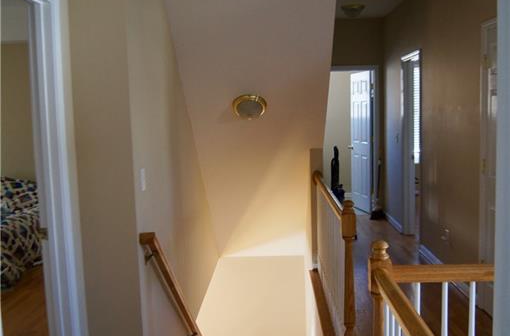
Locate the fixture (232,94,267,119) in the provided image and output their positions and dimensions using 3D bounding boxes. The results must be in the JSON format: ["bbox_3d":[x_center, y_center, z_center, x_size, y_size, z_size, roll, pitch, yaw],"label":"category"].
[{"bbox_3d":[-0.042,-0.471,4.749,0.286,0.104,0.286,-1,-35,3],"label":"fixture"}]

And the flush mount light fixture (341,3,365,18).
[{"bbox_3d":[1.169,-1.869,6.842,0.284,0.124,0.284,-1,6,3],"label":"flush mount light fixture"}]

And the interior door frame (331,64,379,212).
[{"bbox_3d":[1.325,-0.373,8.235,0.910,2.100,0.130,-1,6,3],"label":"interior door frame"}]

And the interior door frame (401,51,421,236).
[{"bbox_3d":[1.794,-0.209,6.471,0.130,2.100,0.920,-1,6,3],"label":"interior door frame"}]

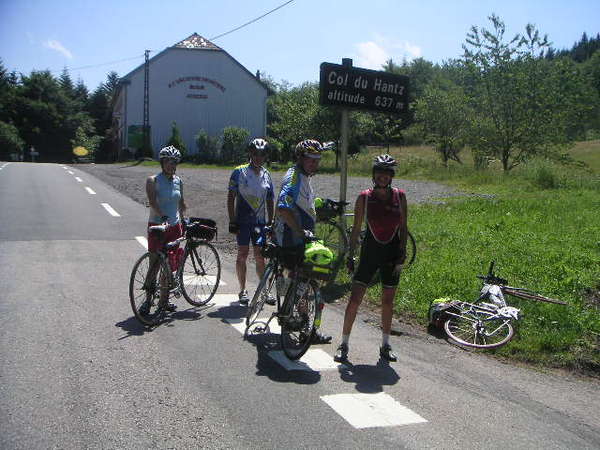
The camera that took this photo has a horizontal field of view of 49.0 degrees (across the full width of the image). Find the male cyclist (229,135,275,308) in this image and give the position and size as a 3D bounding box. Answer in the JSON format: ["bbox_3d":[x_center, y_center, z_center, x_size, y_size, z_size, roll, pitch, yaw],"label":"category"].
[{"bbox_3d":[-0.518,-0.031,6.966,0.510,1.750,0.320,1,7,-10],"label":"male cyclist"}]

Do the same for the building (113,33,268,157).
[{"bbox_3d":[-10.953,-11.682,63.176,12.300,10.800,14.000,-1,7,-20],"label":"building"}]

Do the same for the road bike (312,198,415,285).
[{"bbox_3d":[0.853,0.134,9.283,1.670,0.970,0.460,1,10,-10],"label":"road bike"}]

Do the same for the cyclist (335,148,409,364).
[{"bbox_3d":[0.555,0.269,5.206,0.560,1.640,0.350,2,7,2],"label":"cyclist"}]

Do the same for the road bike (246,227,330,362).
[{"bbox_3d":[-0.146,0.534,5.663,0.460,0.980,1.670,12,2,-25],"label":"road bike"}]

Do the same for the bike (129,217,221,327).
[{"bbox_3d":[-1.161,0.411,6.413,0.460,0.960,1.670,7,8,22],"label":"bike"}]

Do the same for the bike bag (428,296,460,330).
[{"bbox_3d":[1.430,0.863,6.520,0.290,0.200,0.200,-21,27,-32],"label":"bike bag"}]

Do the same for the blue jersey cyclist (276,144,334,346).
[{"bbox_3d":[0.051,0.144,5.692,0.460,1.740,0.470,5,7,24],"label":"blue jersey cyclist"}]

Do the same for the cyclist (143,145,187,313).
[{"bbox_3d":[-1.329,0.049,6.476,0.470,1.650,0.370,-2,8,-30],"label":"cyclist"}]

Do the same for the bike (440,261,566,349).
[{"bbox_3d":[2.060,0.830,6.870,1.640,0.480,0.960,-21,27,-32],"label":"bike"}]

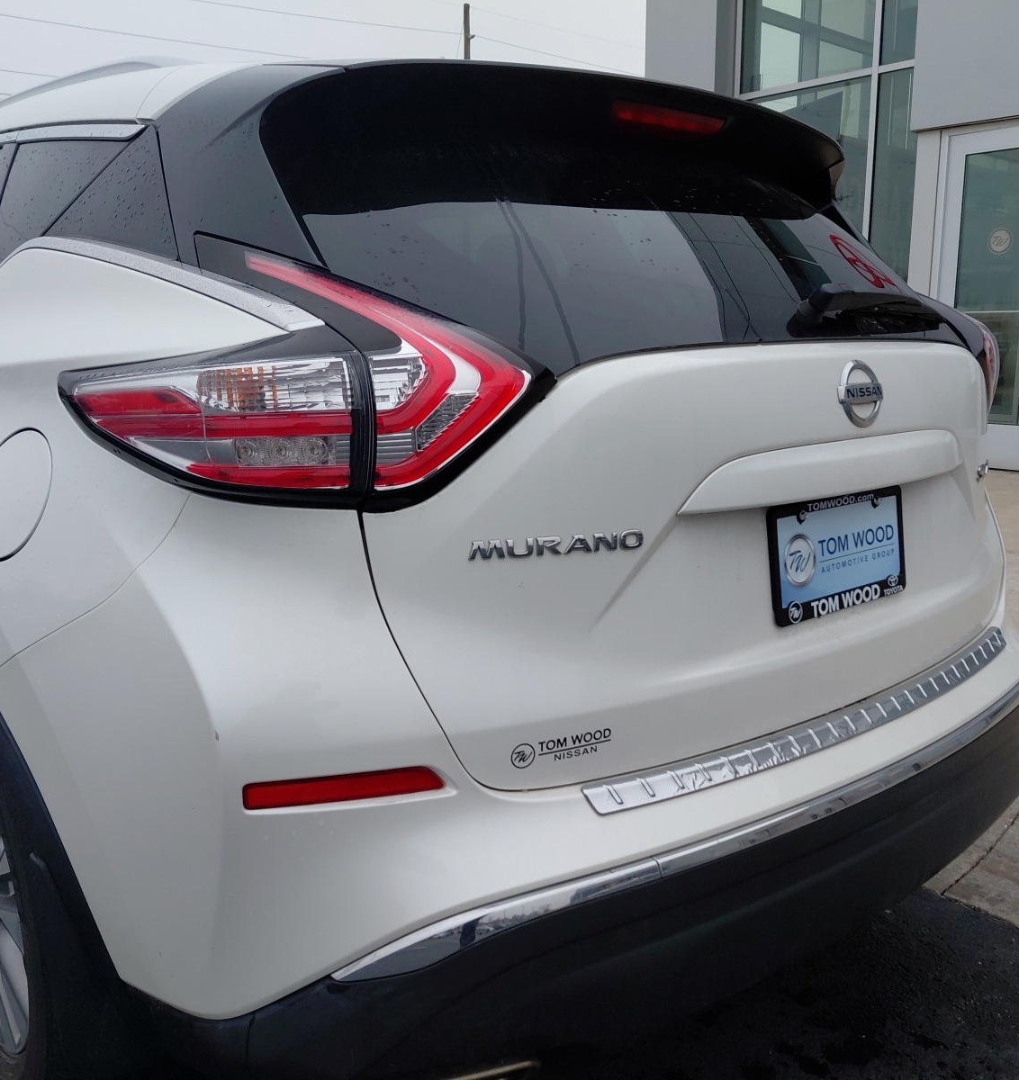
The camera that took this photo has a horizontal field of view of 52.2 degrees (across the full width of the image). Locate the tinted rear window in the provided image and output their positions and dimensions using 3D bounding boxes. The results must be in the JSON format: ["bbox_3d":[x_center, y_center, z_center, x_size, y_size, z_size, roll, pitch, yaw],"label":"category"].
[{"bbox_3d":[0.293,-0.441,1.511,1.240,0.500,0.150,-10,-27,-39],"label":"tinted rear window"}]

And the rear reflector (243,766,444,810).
[{"bbox_3d":[-0.173,0.253,1.081,0.208,0.031,0.028,-4,12,-20],"label":"rear reflector"}]

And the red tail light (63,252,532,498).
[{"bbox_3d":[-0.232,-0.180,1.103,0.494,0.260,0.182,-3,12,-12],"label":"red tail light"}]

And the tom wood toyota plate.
[{"bbox_3d":[0.452,0.017,1.413,0.315,0.160,0.018,-10,7,-39],"label":"tom wood toyota plate"}]

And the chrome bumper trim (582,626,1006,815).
[{"bbox_3d":[0.471,0.229,1.434,0.980,0.042,0.080,-10,15,-39],"label":"chrome bumper trim"}]

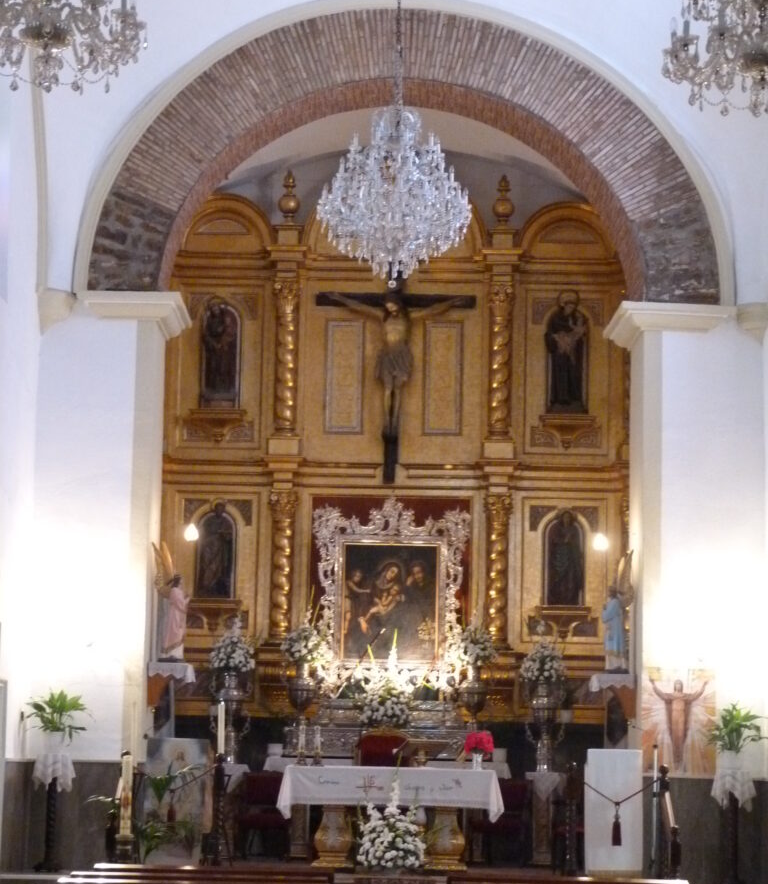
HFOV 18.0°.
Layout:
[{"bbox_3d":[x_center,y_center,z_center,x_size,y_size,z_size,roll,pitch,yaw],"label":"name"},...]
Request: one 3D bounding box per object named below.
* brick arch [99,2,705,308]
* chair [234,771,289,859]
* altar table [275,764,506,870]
[{"bbox_3d":[0.203,-2.536,22.388,5.628,2.671,1.100,1,-8,0],"label":"brick arch"},{"bbox_3d":[-1.218,3.744,24.385,0.518,0.893,0.558,1,-7,0],"label":"chair"},{"bbox_3d":[0.064,3.598,23.279,2.131,0.949,0.863,1,-7,0],"label":"altar table"}]

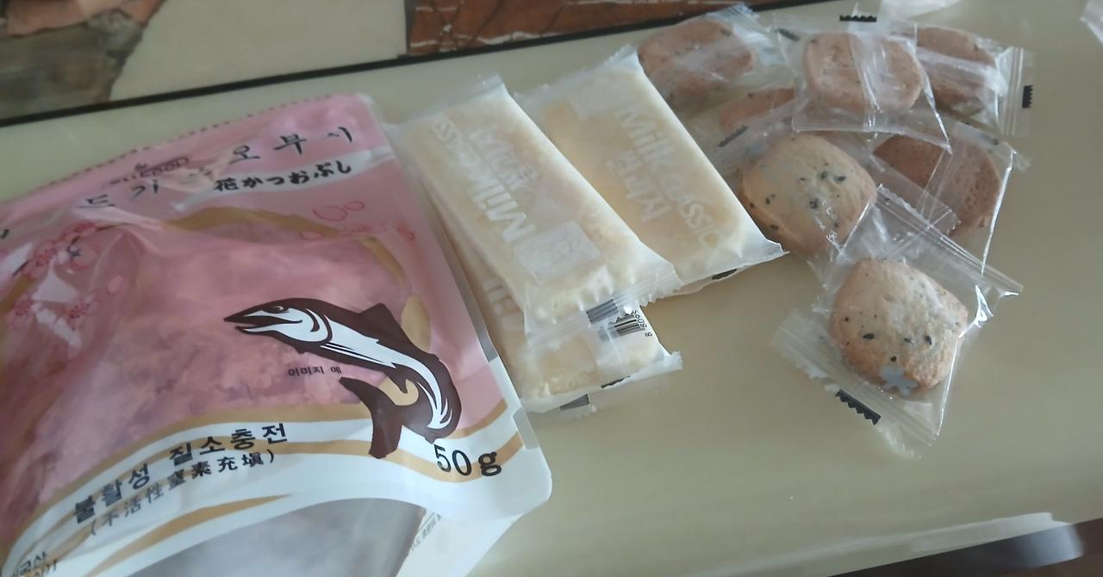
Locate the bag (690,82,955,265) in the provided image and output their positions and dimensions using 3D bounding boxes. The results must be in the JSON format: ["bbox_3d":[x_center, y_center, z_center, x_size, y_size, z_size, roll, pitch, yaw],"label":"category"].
[{"bbox_3d":[0.103,-0.042,0.321,0.065,0.021,0.082,-34,62,-24],"label":"bag"}]

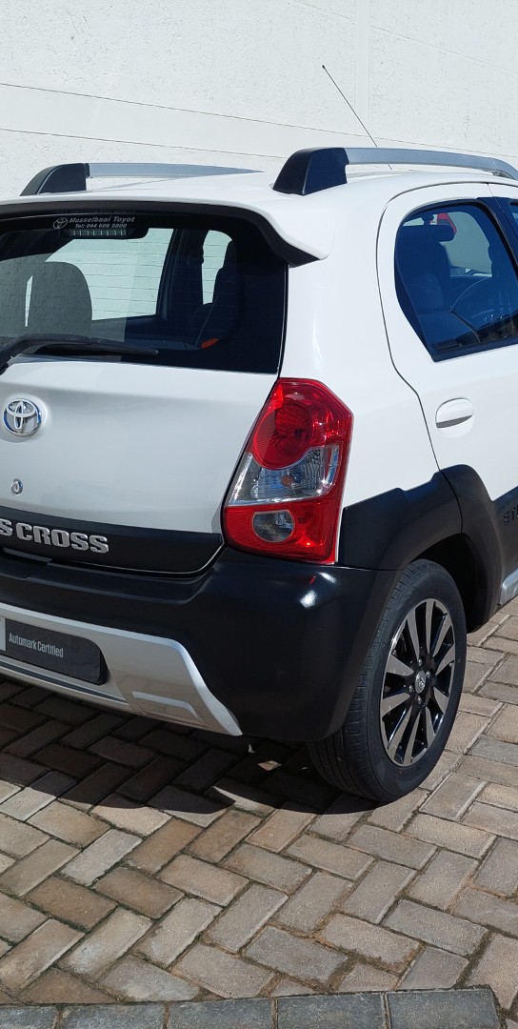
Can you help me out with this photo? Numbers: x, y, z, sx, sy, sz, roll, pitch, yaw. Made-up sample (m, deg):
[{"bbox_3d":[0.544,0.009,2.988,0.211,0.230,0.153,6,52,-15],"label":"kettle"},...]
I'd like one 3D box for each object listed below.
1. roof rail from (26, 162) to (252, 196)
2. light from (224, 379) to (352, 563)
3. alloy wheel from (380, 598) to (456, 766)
[{"bbox_3d":[-0.278,-1.115,3.229,0.075,0.115,1.450,10,21,34],"label":"roof rail"},{"bbox_3d":[0.064,-0.090,1.959,0.215,0.375,0.240,10,21,34],"label":"light"},{"bbox_3d":[0.332,0.395,2.346,0.160,0.410,0.410,10,21,34],"label":"alloy wheel"}]

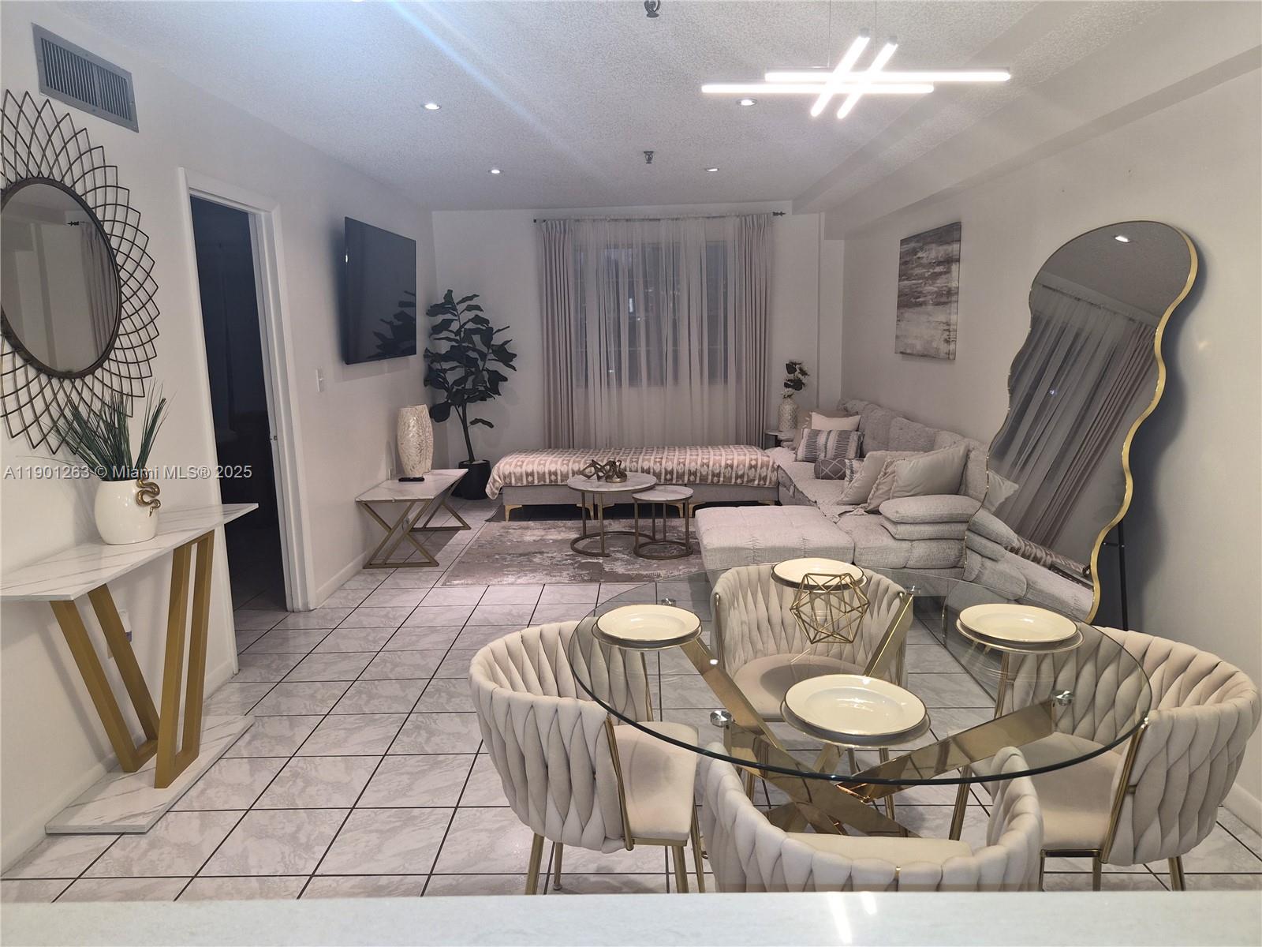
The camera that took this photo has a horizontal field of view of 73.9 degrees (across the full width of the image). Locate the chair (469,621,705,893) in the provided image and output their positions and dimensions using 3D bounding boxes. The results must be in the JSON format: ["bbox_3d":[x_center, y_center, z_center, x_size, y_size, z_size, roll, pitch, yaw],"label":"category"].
[{"bbox_3d":[-0.085,0.781,1.981,0.540,0.730,0.540,0,10,7],"label":"chair"}]

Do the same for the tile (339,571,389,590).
[{"bbox_3d":[-1.591,0.650,5.062,0.232,0.010,0.322,-1,10,1],"label":"tile"}]

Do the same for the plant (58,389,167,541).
[{"bbox_3d":[-1.629,-0.014,2.705,0.310,0.480,0.330,-1,10,1],"label":"plant"}]

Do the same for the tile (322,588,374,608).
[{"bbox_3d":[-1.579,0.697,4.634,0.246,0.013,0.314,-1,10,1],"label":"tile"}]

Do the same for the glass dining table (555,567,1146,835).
[{"bbox_3d":[0.474,0.755,1.988,1.240,0.755,1.240,-1,10,1],"label":"glass dining table"}]

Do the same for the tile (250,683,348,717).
[{"bbox_3d":[-1.315,0.907,3.366,0.314,0.013,0.314,-1,10,1],"label":"tile"}]

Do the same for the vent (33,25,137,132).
[{"bbox_3d":[-1.762,-1.280,2.749,0.025,0.200,0.498,-1,10,1],"label":"vent"}]

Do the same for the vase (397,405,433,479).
[{"bbox_3d":[-1.582,-0.243,6.214,0.230,0.500,0.250,-1,10,1],"label":"vase"}]

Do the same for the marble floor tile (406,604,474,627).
[{"bbox_3d":[-0.995,0.745,4.350,0.318,0.010,0.318,-1,10,1],"label":"marble floor tile"}]

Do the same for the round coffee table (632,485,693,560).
[{"bbox_3d":[0.209,0.316,5.449,0.400,0.400,0.400,-1,10,1],"label":"round coffee table"}]

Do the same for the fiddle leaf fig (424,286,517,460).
[{"bbox_3d":[-1.362,-0.807,7.291,0.700,1.560,0.680,-1,10,1],"label":"fiddle leaf fig"}]

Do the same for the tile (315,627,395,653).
[{"bbox_3d":[-1.346,0.822,4.120,0.325,0.010,0.325,-1,10,1],"label":"tile"}]

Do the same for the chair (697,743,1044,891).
[{"bbox_3d":[0.380,0.829,1.390,0.550,0.760,0.550,0,10,8],"label":"chair"}]

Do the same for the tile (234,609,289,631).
[{"bbox_3d":[-1.964,0.764,4.367,0.318,0.010,0.318,-1,10,1],"label":"tile"}]

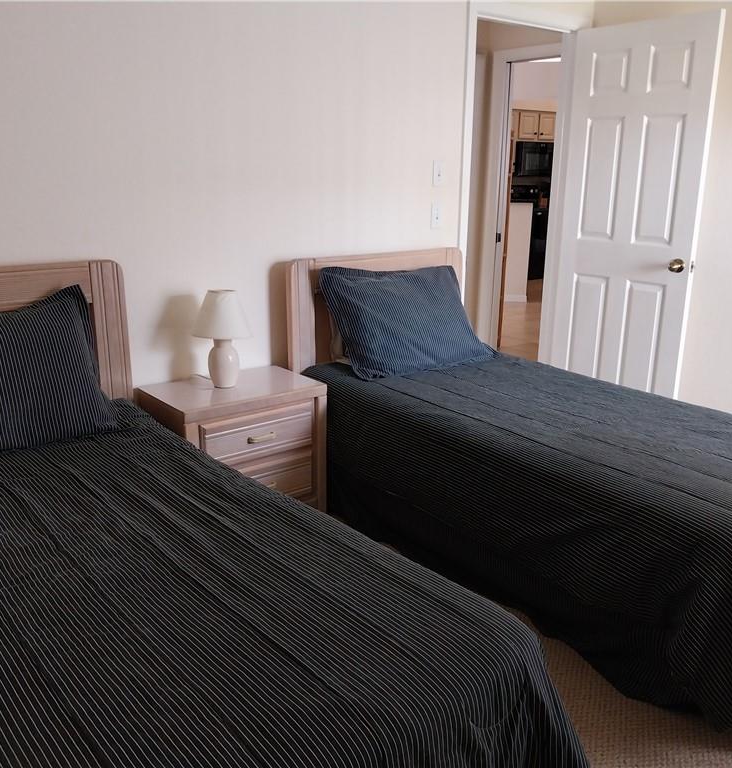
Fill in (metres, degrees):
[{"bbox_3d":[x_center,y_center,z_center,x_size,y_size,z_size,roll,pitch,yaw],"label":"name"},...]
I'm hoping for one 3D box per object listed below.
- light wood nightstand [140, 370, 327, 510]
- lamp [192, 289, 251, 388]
[{"bbox_3d":[-0.502,0.284,3.015,0.595,0.567,0.377,-11,19,-36],"label":"light wood nightstand"},{"bbox_3d":[-0.537,-0.169,2.905,0.225,0.365,0.225,0,16,0],"label":"lamp"}]

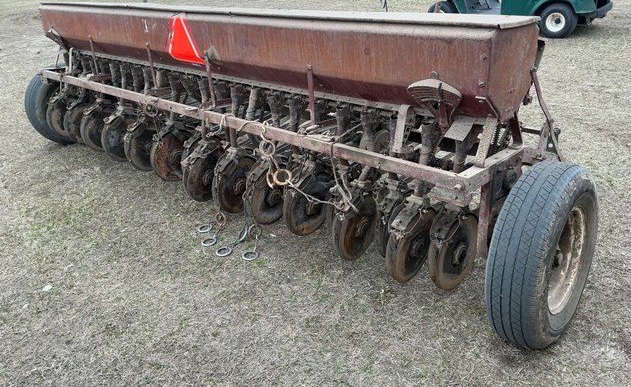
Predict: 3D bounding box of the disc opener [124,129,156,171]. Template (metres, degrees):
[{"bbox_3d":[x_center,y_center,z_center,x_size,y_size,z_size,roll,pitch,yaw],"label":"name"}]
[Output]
[{"bbox_3d":[-1.165,-0.317,3.592,0.090,0.345,0.345,19,35,38],"label":"disc opener"}]

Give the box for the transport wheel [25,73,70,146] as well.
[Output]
[{"bbox_3d":[-2.182,-0.782,4.538,0.215,0.740,0.740,18,35,37],"label":"transport wheel"}]

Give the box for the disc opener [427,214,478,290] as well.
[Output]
[{"bbox_3d":[0.605,0.245,2.181,0.105,0.345,0.345,18,35,37],"label":"disc opener"}]

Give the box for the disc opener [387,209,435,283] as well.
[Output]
[{"bbox_3d":[0.449,0.237,2.317,0.090,0.345,0.345,19,35,38],"label":"disc opener"}]

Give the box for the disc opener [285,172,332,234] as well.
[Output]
[{"bbox_3d":[-0.018,0.049,2.663,0.090,0.345,0.345,19,35,38],"label":"disc opener"}]

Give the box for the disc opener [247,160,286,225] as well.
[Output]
[{"bbox_3d":[-0.247,0.010,2.862,0.105,0.345,0.345,18,35,37],"label":"disc opener"}]

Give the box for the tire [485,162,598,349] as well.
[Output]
[{"bbox_3d":[0.930,0.247,2.055,0.205,0.742,0.742,17,34,41],"label":"tire"}]

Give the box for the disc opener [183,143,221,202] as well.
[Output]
[{"bbox_3d":[-0.687,-0.127,3.261,0.090,0.345,0.345,19,35,38],"label":"disc opener"}]

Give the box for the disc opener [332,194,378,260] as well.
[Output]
[{"bbox_3d":[0.205,0.154,2.485,0.105,0.345,0.345,18,35,37],"label":"disc opener"}]

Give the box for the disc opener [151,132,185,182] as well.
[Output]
[{"bbox_3d":[-0.928,-0.247,3.391,0.105,0.345,0.345,18,35,37],"label":"disc opener"}]

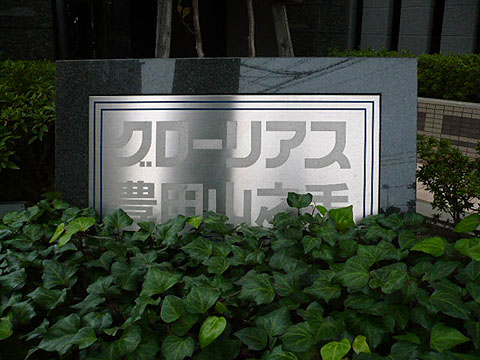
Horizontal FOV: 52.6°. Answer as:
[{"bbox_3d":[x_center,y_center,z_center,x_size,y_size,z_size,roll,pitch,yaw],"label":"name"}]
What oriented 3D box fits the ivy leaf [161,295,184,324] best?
[{"bbox_3d":[-0.175,0.334,1.260,0.060,0.025,0.071,-34,62,-1],"label":"ivy leaf"}]

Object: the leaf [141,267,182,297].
[{"bbox_3d":[-0.223,0.275,1.333,0.117,0.028,0.090,-16,43,-18],"label":"leaf"}]

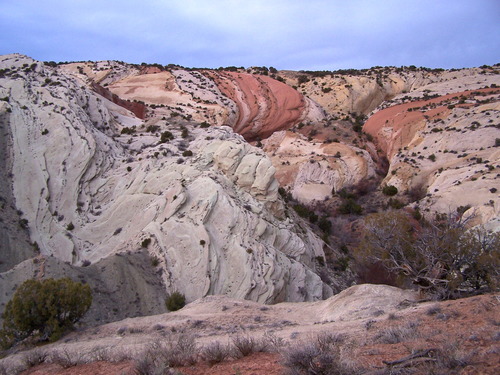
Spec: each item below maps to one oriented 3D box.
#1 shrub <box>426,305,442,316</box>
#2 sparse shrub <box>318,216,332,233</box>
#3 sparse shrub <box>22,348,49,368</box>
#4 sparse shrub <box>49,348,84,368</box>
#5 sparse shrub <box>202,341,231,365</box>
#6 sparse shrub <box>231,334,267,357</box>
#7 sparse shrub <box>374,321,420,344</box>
[{"bbox_3d":[4.538,3.025,13.500,0.394,0.245,0.334,0,5,0],"label":"shrub"},{"bbox_3d":[11.692,5.730,85.000,2.168,2.478,1.843,0,5,0],"label":"sparse shrub"},{"bbox_3d":[-3.243,2.586,8.300,0.393,0.252,0.334,0,5,0],"label":"sparse shrub"},{"bbox_3d":[-2.708,2.523,8.100,0.531,0.227,0.452,0,5,0],"label":"sparse shrub"},{"bbox_3d":[-0.470,2.315,7.700,0.393,0.287,0.334,0,5,0],"label":"sparse shrub"},{"bbox_3d":[-0.007,2.360,8.200,0.508,0.264,0.432,0,5,0],"label":"sparse shrub"},{"bbox_3d":[2.553,2.510,9.500,0.796,0.314,0.677,0,5,0],"label":"sparse shrub"}]

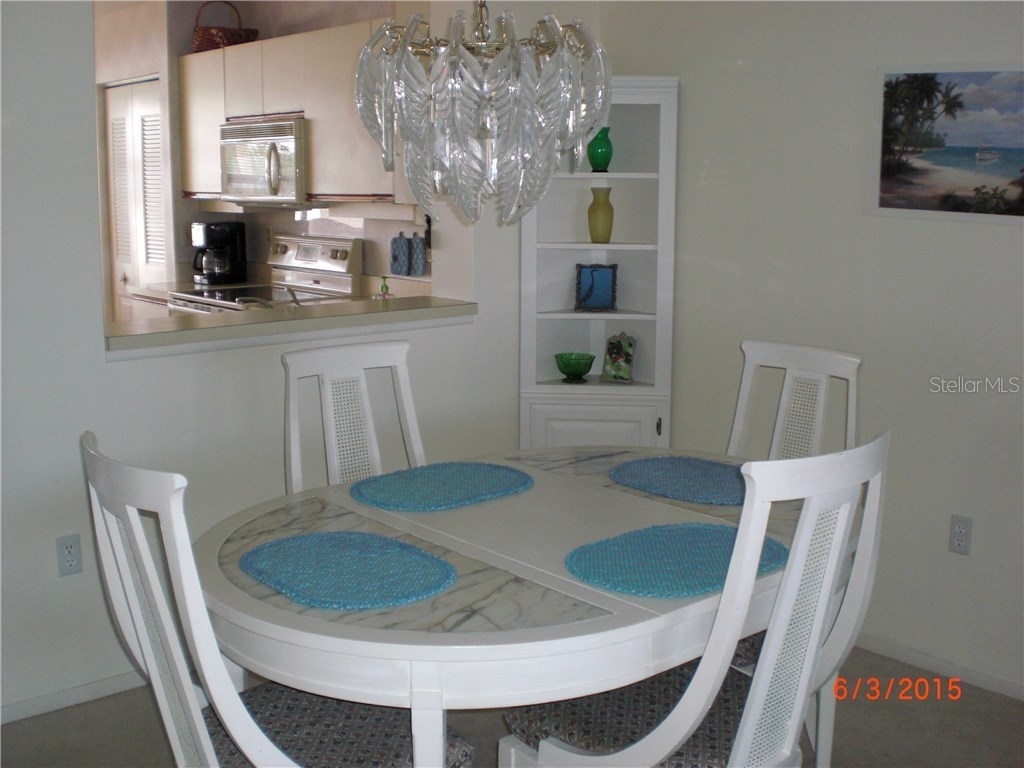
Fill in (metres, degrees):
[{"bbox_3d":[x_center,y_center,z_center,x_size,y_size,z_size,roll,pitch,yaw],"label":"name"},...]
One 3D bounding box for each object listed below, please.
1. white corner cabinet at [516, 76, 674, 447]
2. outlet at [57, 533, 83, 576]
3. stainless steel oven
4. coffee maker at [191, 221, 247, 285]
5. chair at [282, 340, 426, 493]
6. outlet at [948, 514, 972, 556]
[{"bbox_3d":[0.304,-0.195,4.170,0.555,1.830,0.310,1,10,2],"label":"white corner cabinet"},{"bbox_3d":[-1.194,0.463,3.034,0.071,0.115,0.010,-9,14,-42],"label":"outlet"},{"bbox_3d":[-1.204,-0.119,5.484,0.680,1.185,0.770,-9,14,-42],"label":"stainless steel oven"},{"bbox_3d":[-1.565,-0.706,6.004,0.250,0.335,0.175,-9,14,-42],"label":"coffee maker"},{"bbox_3d":[-0.249,0.454,2.778,0.570,1.040,0.610,-9,14,-42],"label":"chair"},{"bbox_3d":[1.300,0.439,3.253,0.010,0.115,0.071,-9,14,-42],"label":"outlet"}]

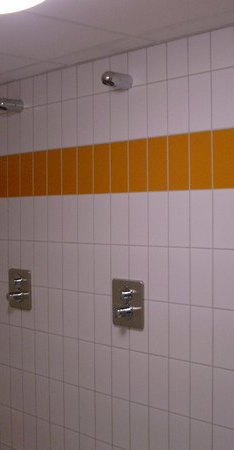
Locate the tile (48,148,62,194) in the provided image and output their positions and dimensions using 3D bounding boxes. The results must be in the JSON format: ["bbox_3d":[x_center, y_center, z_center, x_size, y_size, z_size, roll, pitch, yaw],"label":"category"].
[{"bbox_3d":[-0.323,-0.275,3.374,0.118,0.242,0.009,1,1,45],"label":"tile"}]

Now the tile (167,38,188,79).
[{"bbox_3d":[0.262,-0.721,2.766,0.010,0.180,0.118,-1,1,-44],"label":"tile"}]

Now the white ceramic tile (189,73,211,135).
[{"bbox_3d":[0.354,-0.513,2.696,0.010,0.244,0.120,-1,1,-44],"label":"white ceramic tile"}]

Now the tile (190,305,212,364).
[{"bbox_3d":[0.369,0.478,2.784,0.010,0.248,0.123,-1,1,-45],"label":"tile"}]

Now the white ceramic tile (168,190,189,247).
[{"bbox_3d":[0.273,-0.024,2.789,0.010,0.244,0.120,-1,1,-44],"label":"white ceramic tile"}]

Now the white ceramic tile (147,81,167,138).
[{"bbox_3d":[0.185,-0.521,2.889,0.118,0.243,0.010,1,1,45],"label":"white ceramic tile"}]

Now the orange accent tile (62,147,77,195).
[{"bbox_3d":[-0.238,-0.274,3.289,0.118,0.242,0.009,1,1,45],"label":"orange accent tile"}]

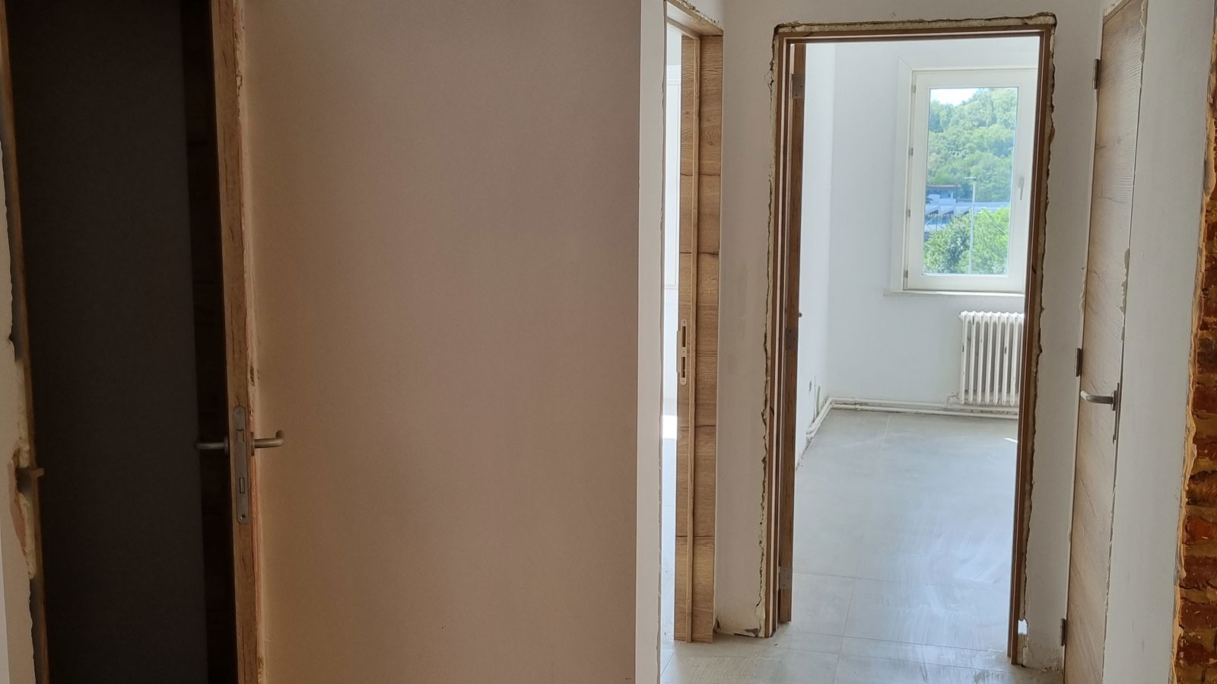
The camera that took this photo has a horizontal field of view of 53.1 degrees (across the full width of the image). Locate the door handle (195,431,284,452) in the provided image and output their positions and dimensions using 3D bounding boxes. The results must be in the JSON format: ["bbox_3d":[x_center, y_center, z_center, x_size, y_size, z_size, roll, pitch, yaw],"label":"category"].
[{"bbox_3d":[-0.760,0.205,2.521,0.165,0.045,0.125,-2,9,-16],"label":"door handle"}]

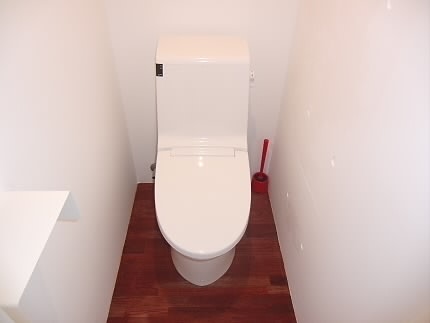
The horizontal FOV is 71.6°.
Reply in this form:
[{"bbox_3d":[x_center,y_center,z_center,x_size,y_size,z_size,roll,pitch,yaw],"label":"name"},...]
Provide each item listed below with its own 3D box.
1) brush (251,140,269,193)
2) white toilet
[{"bbox_3d":[0.279,0.021,1.747,0.095,0.375,0.097,0,40,-3],"label":"brush"},{"bbox_3d":[-0.050,0.055,1.288,0.398,0.895,0.790,0,40,-3],"label":"white toilet"}]

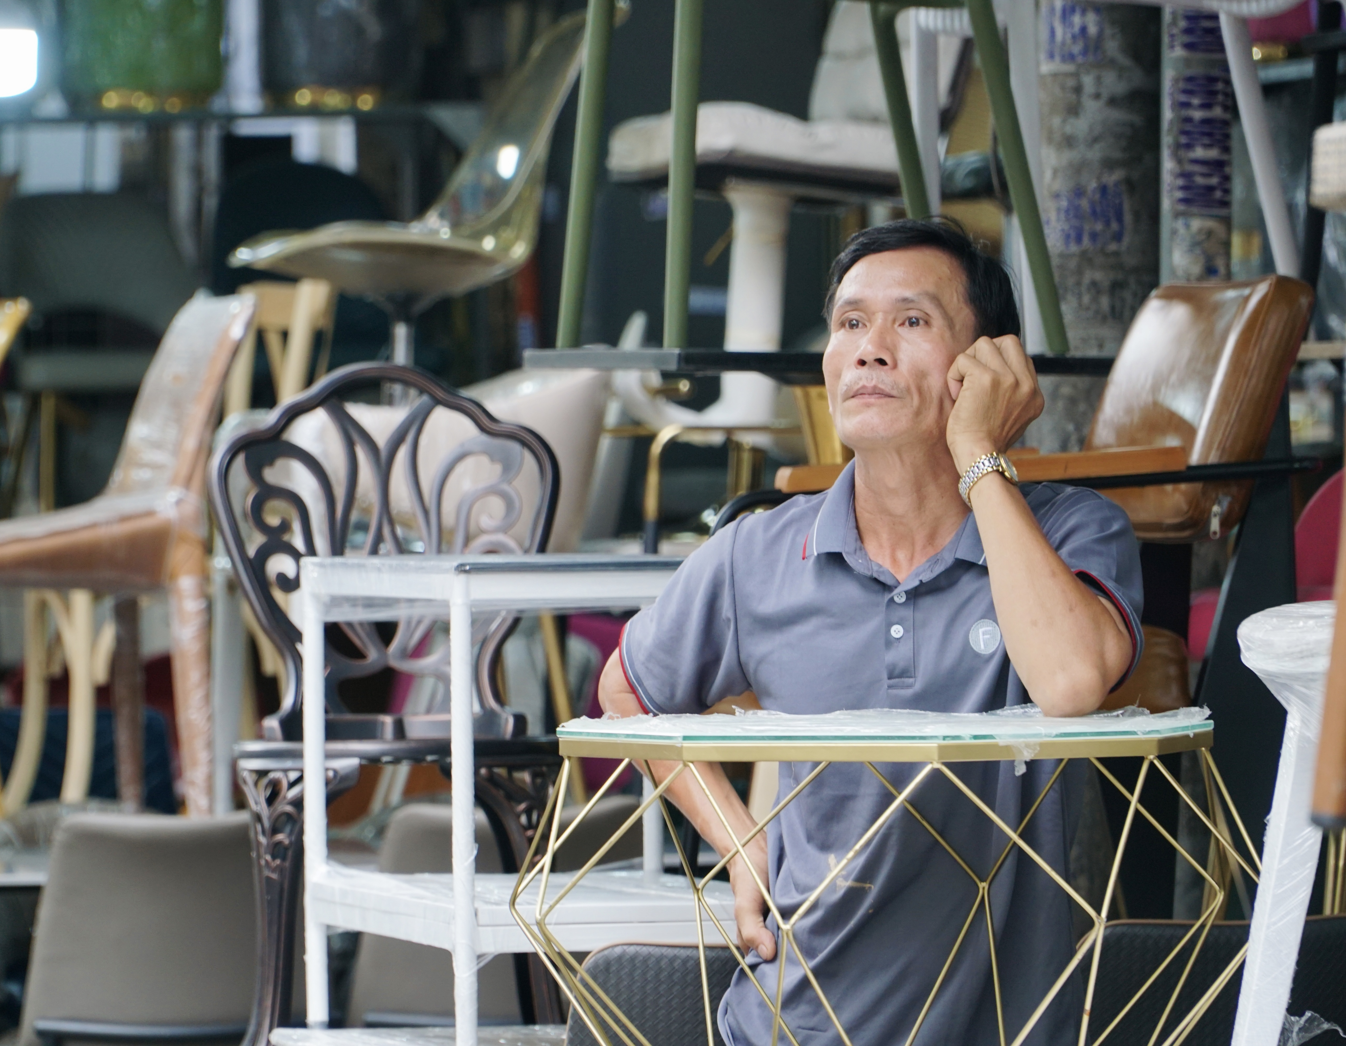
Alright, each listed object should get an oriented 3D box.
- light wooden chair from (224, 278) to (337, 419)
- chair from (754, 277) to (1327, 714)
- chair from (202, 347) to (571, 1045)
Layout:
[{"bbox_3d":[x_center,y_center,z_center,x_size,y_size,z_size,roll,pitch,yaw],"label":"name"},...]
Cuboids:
[{"bbox_3d":[-0.800,0.060,10.750,0.480,0.880,0.450,0,1,-18],"label":"light wooden chair"},{"bbox_3d":[0.290,0.143,7.380,0.650,0.800,0.600,0,1,-14],"label":"chair"},{"bbox_3d":[-0.320,0.252,7.820,0.420,0.880,0.480,0,1,-4],"label":"chair"}]

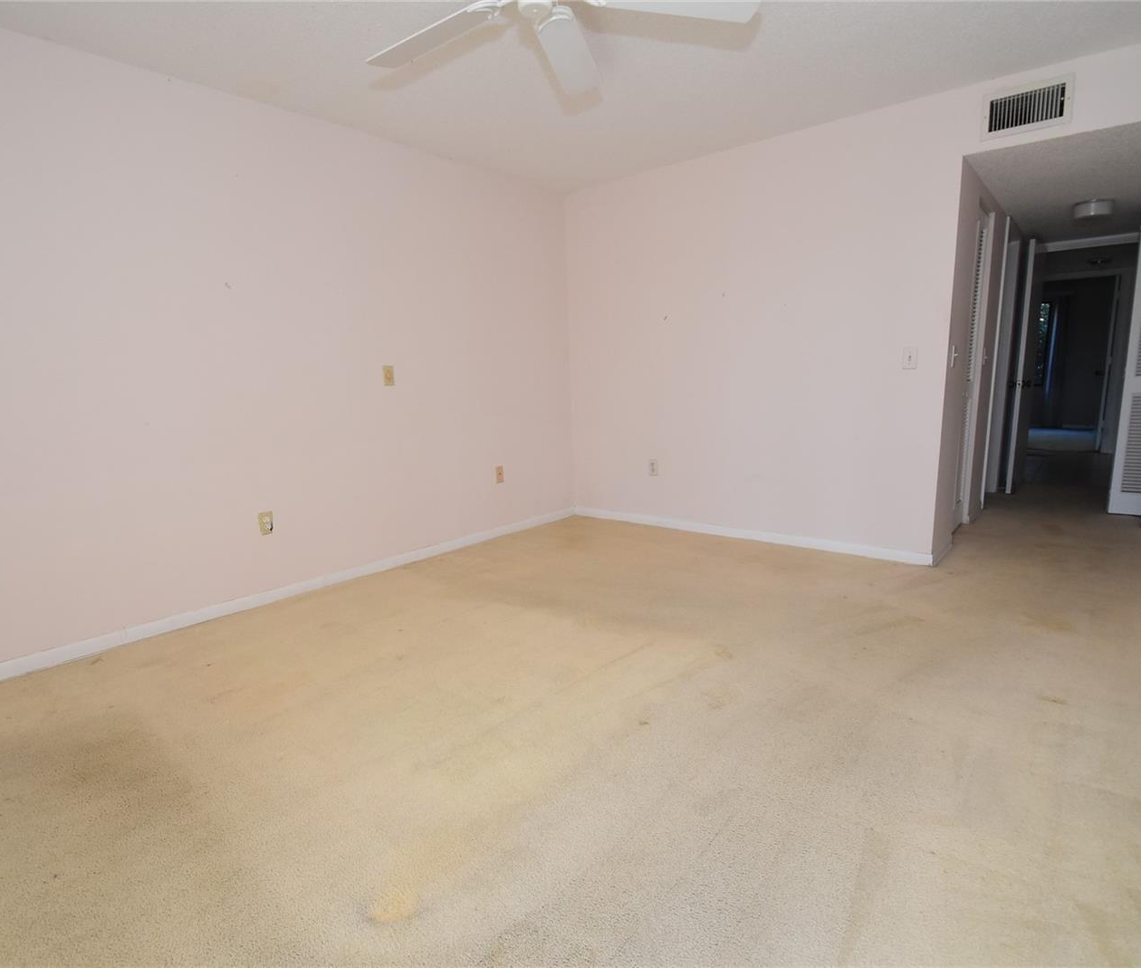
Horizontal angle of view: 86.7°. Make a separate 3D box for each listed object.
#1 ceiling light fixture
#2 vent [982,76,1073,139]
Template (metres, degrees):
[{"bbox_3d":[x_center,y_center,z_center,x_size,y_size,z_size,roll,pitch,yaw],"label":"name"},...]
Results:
[{"bbox_3d":[3.523,-1.847,4.068,0.211,0.085,0.211,8,14,40],"label":"ceiling light fixture"},{"bbox_3d":[2.159,-1.778,2.864,0.350,0.205,0.030,8,14,40],"label":"vent"}]

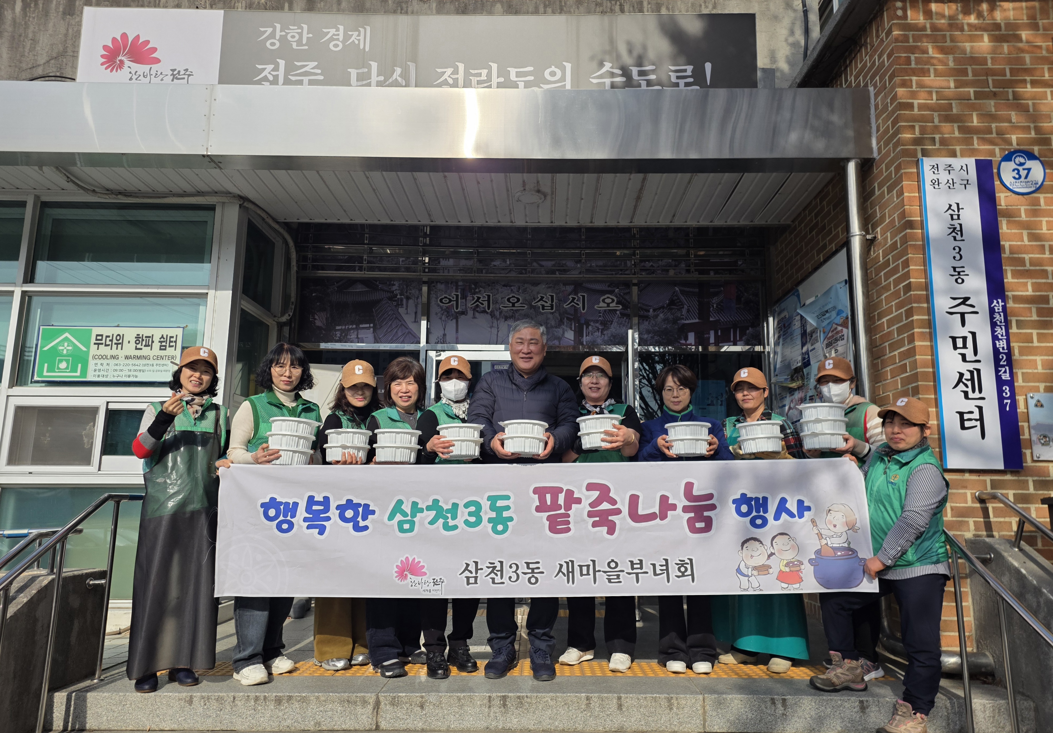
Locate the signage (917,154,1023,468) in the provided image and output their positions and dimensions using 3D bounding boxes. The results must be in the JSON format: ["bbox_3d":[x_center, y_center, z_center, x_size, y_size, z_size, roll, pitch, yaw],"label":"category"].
[{"bbox_3d":[2.274,-0.294,3.607,0.384,1.630,0.040,0,-9,1],"label":"signage"}]

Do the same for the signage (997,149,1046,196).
[{"bbox_3d":[2.639,-1.030,3.733,0.248,0.250,0.020,0,-9,1],"label":"signage"}]

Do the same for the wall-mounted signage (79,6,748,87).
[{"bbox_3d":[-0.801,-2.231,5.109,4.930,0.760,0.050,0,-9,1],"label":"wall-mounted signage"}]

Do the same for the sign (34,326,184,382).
[{"bbox_3d":[-2.714,-0.077,4.565,0.950,0.365,0.030,0,-9,1],"label":"sign"}]

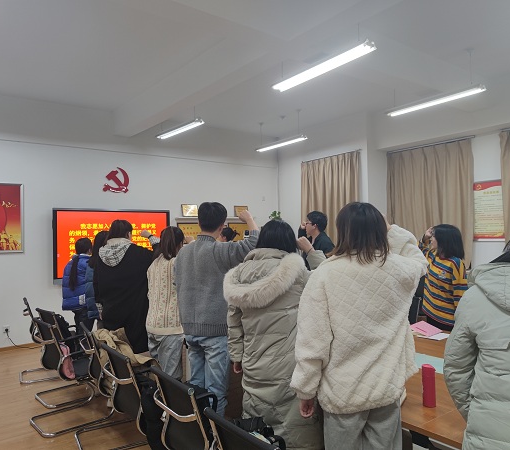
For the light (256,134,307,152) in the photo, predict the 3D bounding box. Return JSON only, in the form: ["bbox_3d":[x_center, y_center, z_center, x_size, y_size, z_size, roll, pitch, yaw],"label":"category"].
[{"bbox_3d":[0.409,-1.442,7.700,0.170,0.075,1.270,0,-2,-37],"label":"light"}]

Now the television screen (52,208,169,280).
[{"bbox_3d":[-2.098,0.295,6.518,1.740,1.050,0.090,0,-1,-35],"label":"television screen"}]

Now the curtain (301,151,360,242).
[{"bbox_3d":[1.366,-0.074,7.881,0.130,2.300,1.360,0,-2,-37],"label":"curtain"}]

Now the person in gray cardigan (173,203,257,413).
[{"bbox_3d":[-0.236,0.734,2.790,0.530,1.750,0.400,0,-1,0],"label":"person in gray cardigan"}]

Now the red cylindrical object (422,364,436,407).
[{"bbox_3d":[0.792,0.730,1.971,0.060,0.187,0.060,-1,-1,0],"label":"red cylindrical object"}]

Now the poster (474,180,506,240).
[{"bbox_3d":[3.431,-0.196,6.301,0.020,0.877,0.560,0,-2,-37],"label":"poster"}]

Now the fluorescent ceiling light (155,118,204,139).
[{"bbox_3d":[-1.055,-1.341,6.012,0.160,0.080,1.220,0,-1,-35],"label":"fluorescent ceiling light"}]

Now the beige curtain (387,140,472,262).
[{"bbox_3d":[2.800,-0.119,7.005,0.140,2.300,1.456,0,-2,-37],"label":"beige curtain"}]

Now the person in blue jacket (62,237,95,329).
[{"bbox_3d":[-2.052,0.900,5.088,0.430,1.510,0.360,-1,-1,5],"label":"person in blue jacket"}]

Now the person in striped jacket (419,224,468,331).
[{"bbox_3d":[1.660,0.801,3.769,0.400,1.610,0.420,0,-1,-7],"label":"person in striped jacket"}]

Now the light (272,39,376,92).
[{"bbox_3d":[0.604,-1.533,4.240,0.170,0.075,1.270,0,-2,-37],"label":"light"}]

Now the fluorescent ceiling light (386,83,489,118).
[{"bbox_3d":[2.166,-1.537,5.380,0.170,0.075,1.270,0,-2,-37],"label":"fluorescent ceiling light"}]

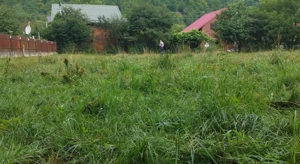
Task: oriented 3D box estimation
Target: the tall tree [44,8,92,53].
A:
[{"bbox_3d":[-10.970,-6.900,37.000,6.430,6.170,6.430,0,7,0],"label":"tall tree"}]

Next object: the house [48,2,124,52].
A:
[{"bbox_3d":[-9.800,-8.180,44.000,10.870,6.980,8.000,-1,7,-7],"label":"house"}]

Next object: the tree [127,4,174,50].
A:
[{"bbox_3d":[-0.070,-7.030,37.000,6.070,6.430,6.070,0,7,0],"label":"tree"}]

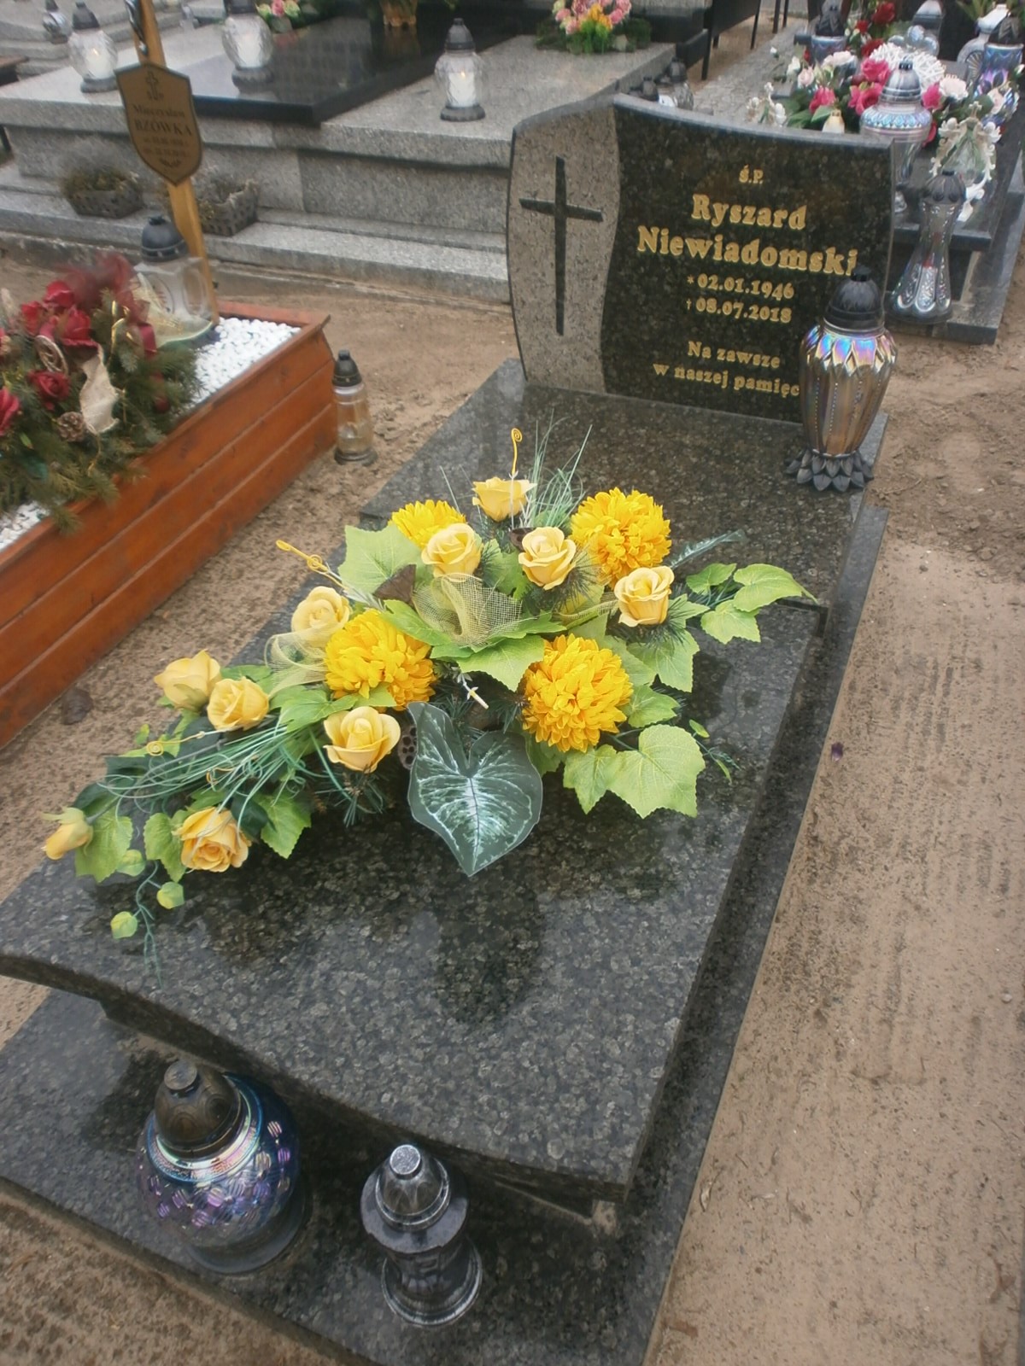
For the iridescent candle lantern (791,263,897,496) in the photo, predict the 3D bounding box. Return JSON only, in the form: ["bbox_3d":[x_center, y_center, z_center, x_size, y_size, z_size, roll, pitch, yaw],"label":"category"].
[{"bbox_3d":[0.592,-0.541,1.876,0.168,0.377,0.168,14,43,18],"label":"iridescent candle lantern"}]

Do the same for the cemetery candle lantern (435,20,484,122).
[{"bbox_3d":[-0.180,-2.116,3.677,0.168,0.294,0.168,-1,41,1],"label":"cemetery candle lantern"}]

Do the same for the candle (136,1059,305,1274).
[{"bbox_3d":[-0.337,0.520,1.199,0.182,0.305,0.182,-1,41,1],"label":"candle"}]

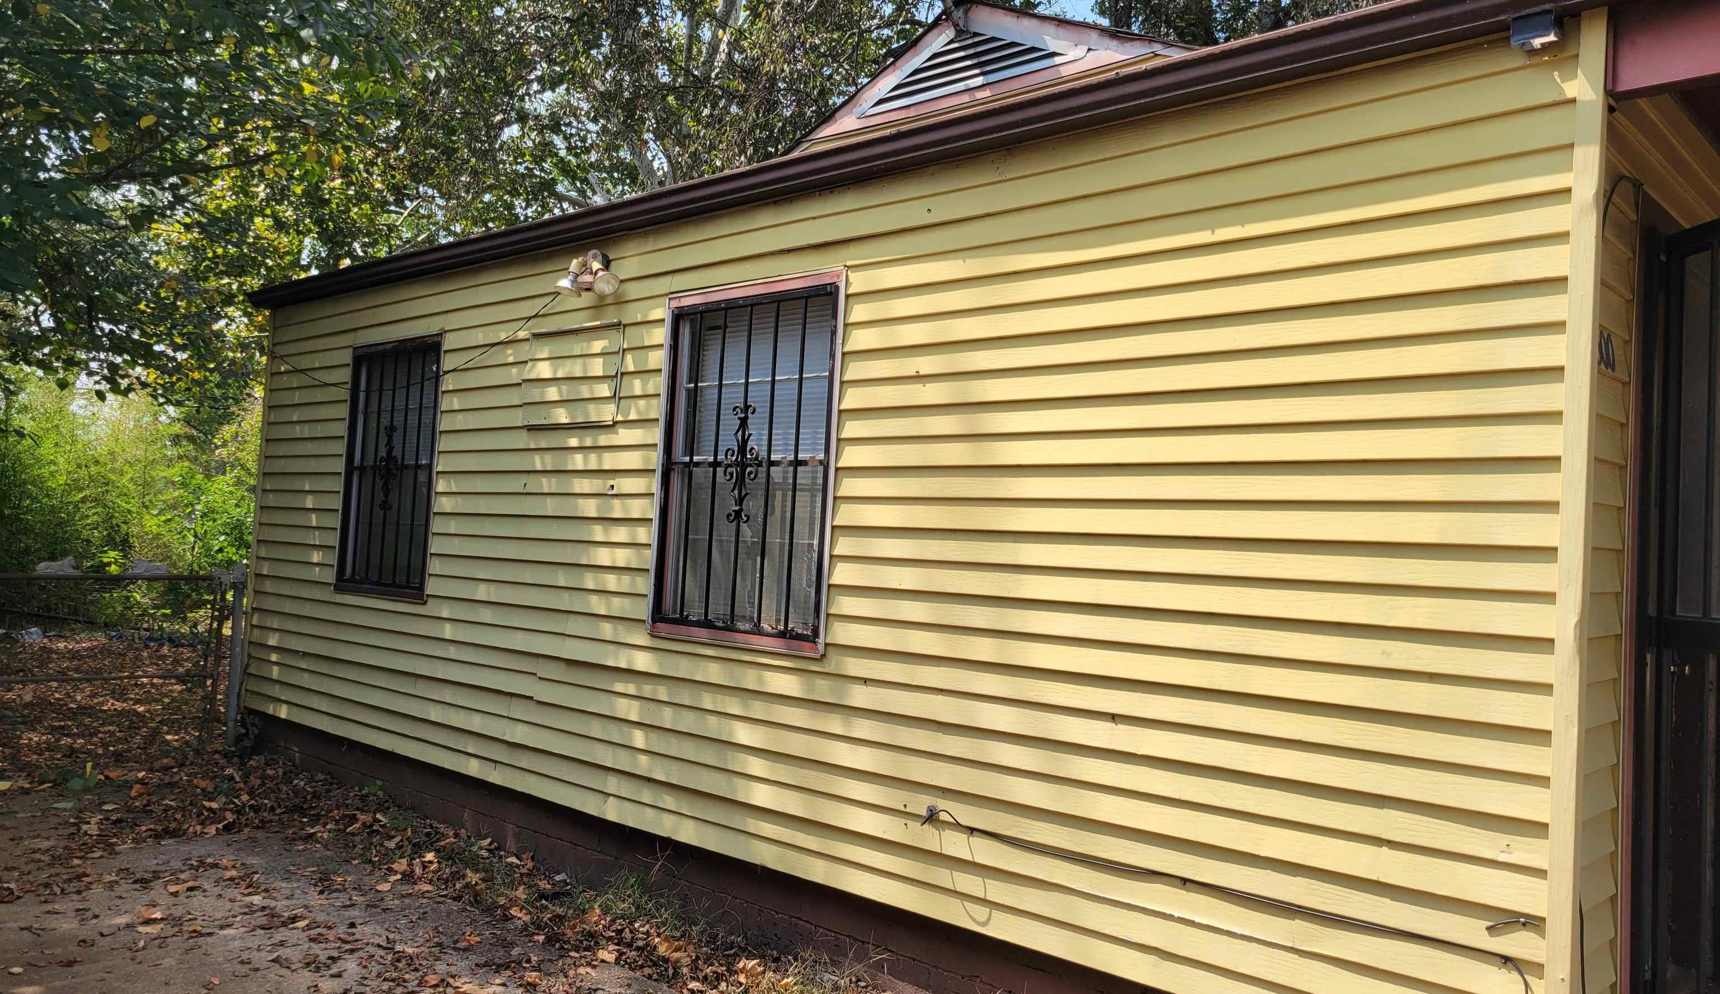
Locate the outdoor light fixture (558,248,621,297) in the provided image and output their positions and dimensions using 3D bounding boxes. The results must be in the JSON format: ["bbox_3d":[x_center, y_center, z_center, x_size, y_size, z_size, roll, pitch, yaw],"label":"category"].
[{"bbox_3d":[-1.145,-0.946,5.461,0.270,0.215,0.200,1,-4,44],"label":"outdoor light fixture"}]

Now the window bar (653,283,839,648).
[{"bbox_3d":[-0.438,-0.130,4.855,1.000,1.345,0.090,1,-4,44],"label":"window bar"}]

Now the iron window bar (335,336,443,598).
[{"bbox_3d":[-2.493,-0.157,6.815,0.980,1.310,0.050,1,-4,44],"label":"iron window bar"}]

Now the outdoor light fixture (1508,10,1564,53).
[{"bbox_3d":[1.552,-1.068,2.966,0.095,0.083,0.075,1,-4,44],"label":"outdoor light fixture"}]

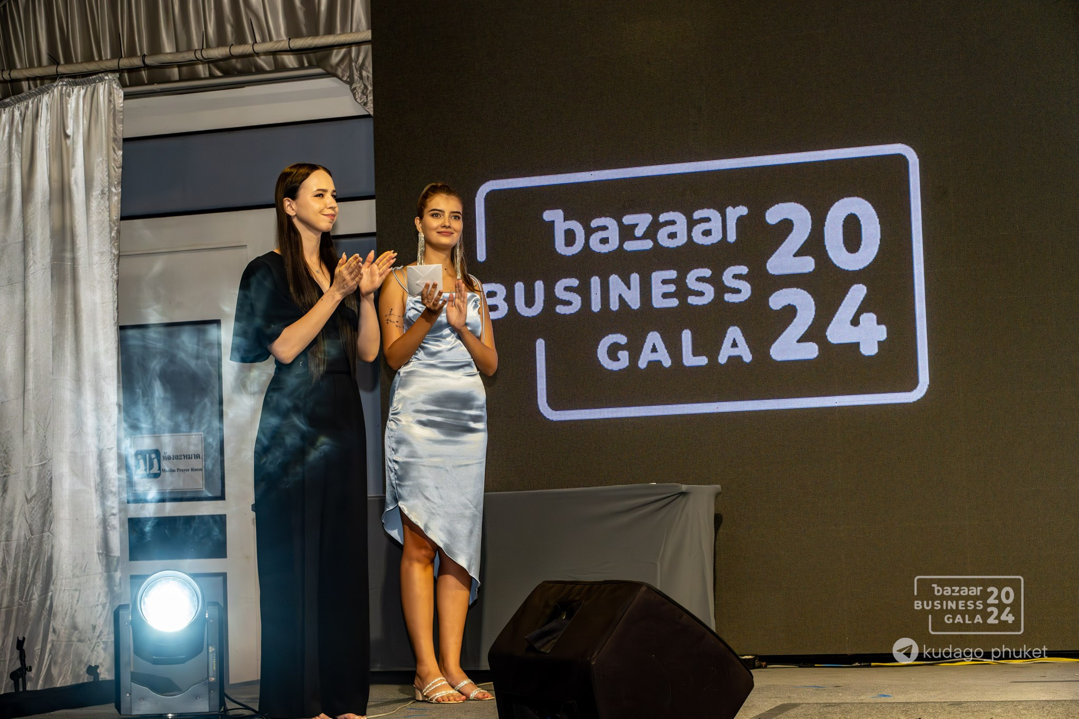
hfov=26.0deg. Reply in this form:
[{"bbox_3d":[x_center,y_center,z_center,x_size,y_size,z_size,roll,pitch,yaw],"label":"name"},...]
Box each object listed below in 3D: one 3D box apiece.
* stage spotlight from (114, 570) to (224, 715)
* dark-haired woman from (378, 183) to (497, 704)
[{"bbox_3d":[-0.981,0.783,6.189,0.310,0.475,0.330,-1,-5,-7],"label":"stage spotlight"},{"bbox_3d":[-0.327,0.266,7.809,0.440,1.720,0.380,1,-5,-28],"label":"dark-haired woman"}]

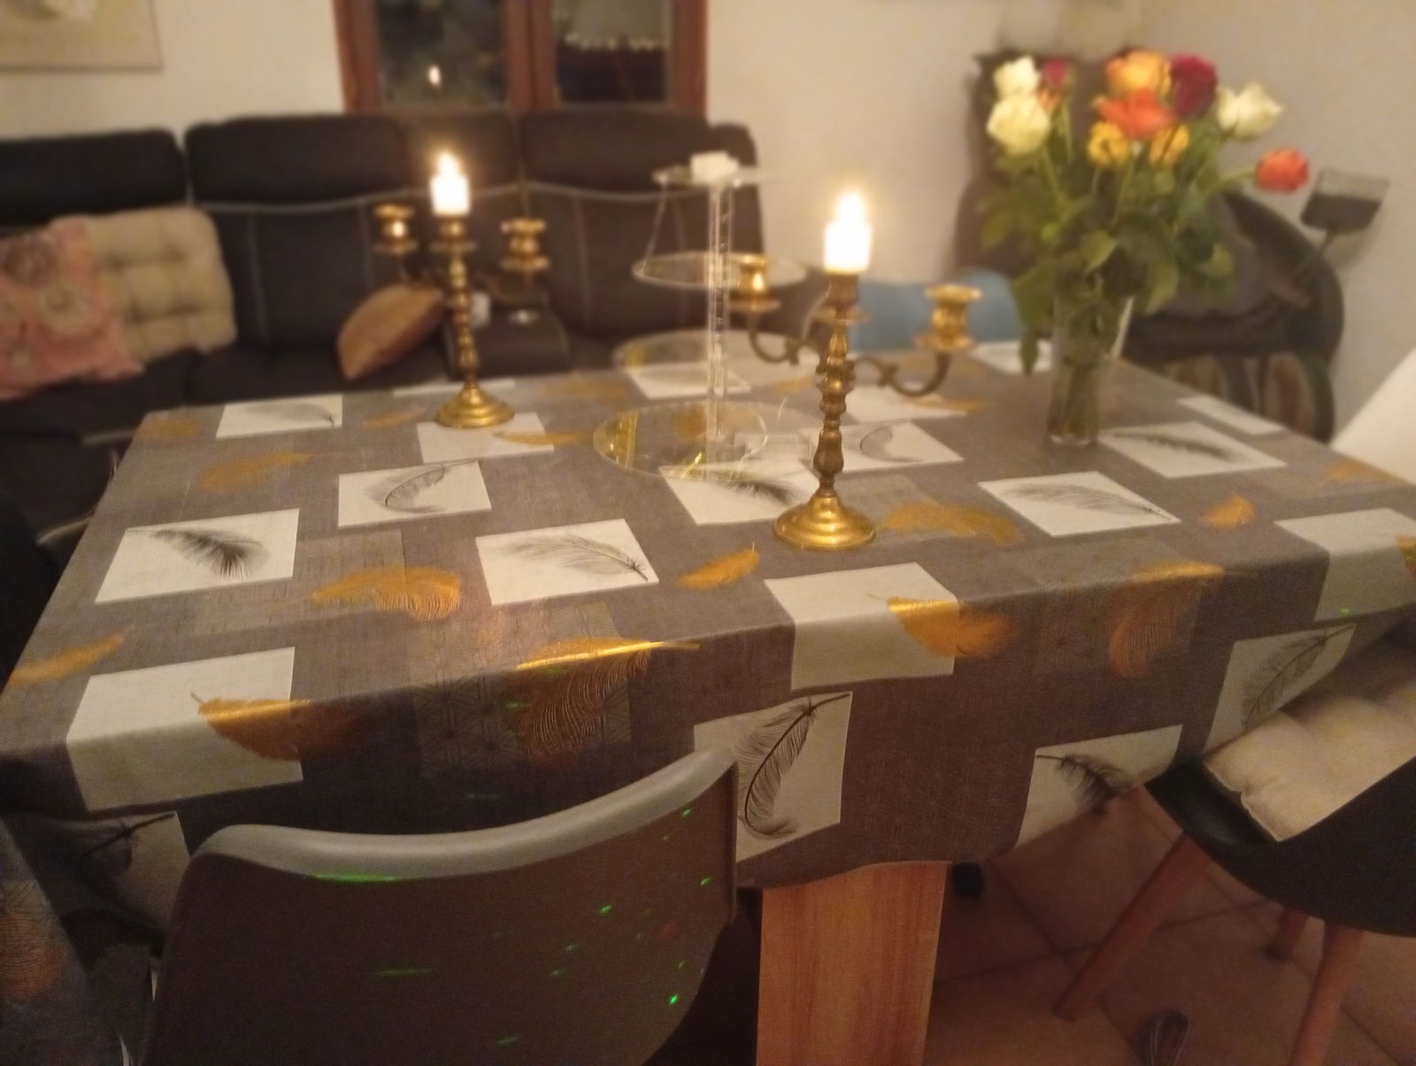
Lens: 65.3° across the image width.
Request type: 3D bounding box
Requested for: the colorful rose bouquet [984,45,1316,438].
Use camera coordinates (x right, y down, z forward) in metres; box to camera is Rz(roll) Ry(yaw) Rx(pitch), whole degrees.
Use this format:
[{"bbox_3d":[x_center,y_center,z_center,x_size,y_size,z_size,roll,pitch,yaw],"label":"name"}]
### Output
[{"bbox_3d":[0.560,-0.366,1.493,0.400,0.505,0.340,9,26,17],"label":"colorful rose bouquet"}]

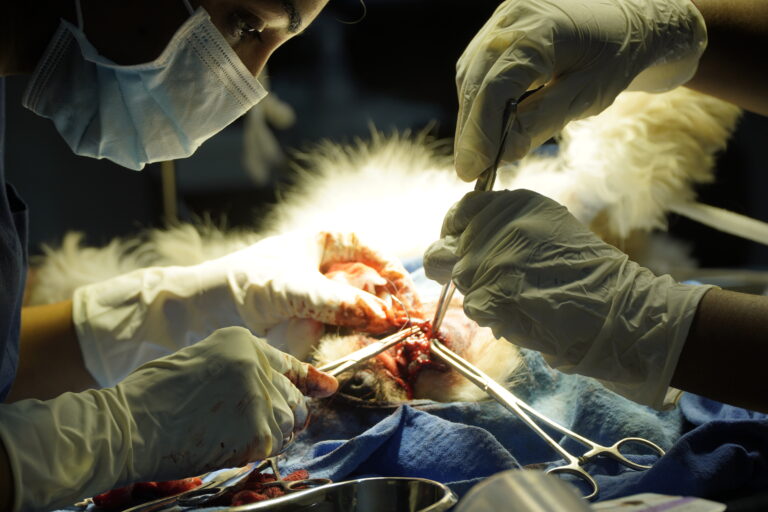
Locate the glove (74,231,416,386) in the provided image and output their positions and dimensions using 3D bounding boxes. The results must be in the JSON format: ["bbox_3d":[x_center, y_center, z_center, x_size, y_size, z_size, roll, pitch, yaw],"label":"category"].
[{"bbox_3d":[-0.094,0.035,1.560,0.225,0.080,0.105,-8,11,10],"label":"glove"}]

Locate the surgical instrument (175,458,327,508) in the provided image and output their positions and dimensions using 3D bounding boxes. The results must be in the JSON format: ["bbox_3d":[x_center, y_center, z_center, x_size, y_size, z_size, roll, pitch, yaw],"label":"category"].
[{"bbox_3d":[-0.076,0.137,1.420,0.095,0.022,0.140,0,10,2],"label":"surgical instrument"}]

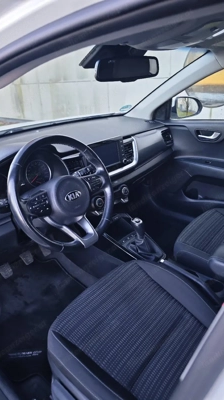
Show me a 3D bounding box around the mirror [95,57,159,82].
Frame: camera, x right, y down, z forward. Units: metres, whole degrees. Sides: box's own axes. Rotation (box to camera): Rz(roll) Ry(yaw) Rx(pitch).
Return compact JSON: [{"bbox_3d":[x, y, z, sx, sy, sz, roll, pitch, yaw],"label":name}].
[{"bbox_3d":[0.053,-0.459,0.930,0.245,0.070,0.042,-16,32,-23],"label":"mirror"}]

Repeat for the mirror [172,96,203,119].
[{"bbox_3d":[0.493,-0.622,1.780,0.205,0.137,0.100,-14,27,-20],"label":"mirror"}]

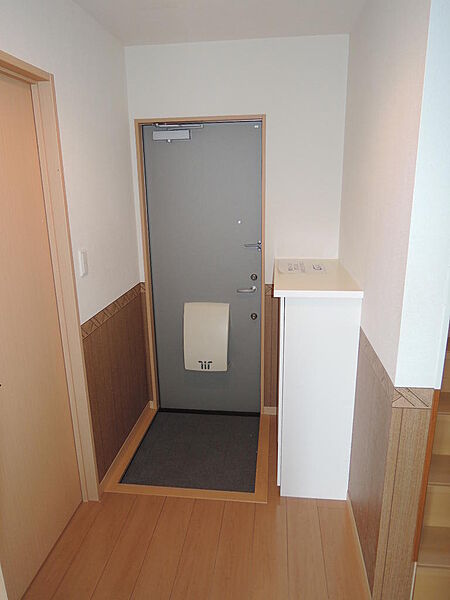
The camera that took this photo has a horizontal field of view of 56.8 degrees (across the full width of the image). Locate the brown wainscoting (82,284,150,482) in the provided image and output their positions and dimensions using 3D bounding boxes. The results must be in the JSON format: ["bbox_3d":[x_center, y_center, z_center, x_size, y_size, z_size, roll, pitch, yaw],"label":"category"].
[{"bbox_3d":[-0.615,0.437,2.523,0.025,0.895,0.910,1,15,7],"label":"brown wainscoting"}]

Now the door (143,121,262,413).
[{"bbox_3d":[-0.137,-0.151,2.813,0.810,1.996,0.095,1,15,7],"label":"door"}]

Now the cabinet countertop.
[{"bbox_3d":[0.471,-0.134,2.263,0.394,0.032,0.842,1,15,7],"label":"cabinet countertop"}]

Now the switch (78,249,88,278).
[{"bbox_3d":[-0.667,-0.178,1.987,0.012,0.120,0.070,1,15,7],"label":"switch"}]

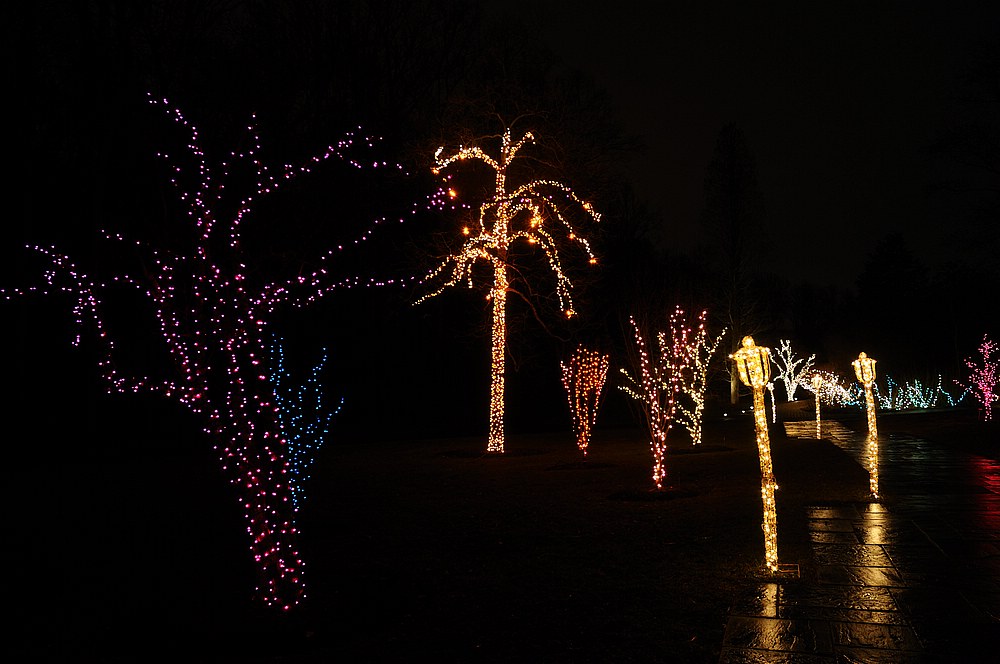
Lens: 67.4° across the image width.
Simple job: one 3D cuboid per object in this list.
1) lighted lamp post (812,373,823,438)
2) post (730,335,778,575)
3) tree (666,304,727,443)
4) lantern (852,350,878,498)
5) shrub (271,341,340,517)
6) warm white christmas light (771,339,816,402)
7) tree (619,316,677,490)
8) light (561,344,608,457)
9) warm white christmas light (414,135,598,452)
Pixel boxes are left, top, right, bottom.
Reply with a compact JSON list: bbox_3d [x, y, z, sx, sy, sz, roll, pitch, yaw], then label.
[{"bbox_3d":[10.218,2.370,24.188,0.355,2.122,0.355,0,-5,0],"label":"lighted lamp post"},{"bbox_3d":[2.314,1.088,6.762,0.361,2.101,0.343,-3,-5,0],"label":"post"},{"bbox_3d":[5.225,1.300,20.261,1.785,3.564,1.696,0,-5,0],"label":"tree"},{"bbox_3d":[5.528,1.405,11.322,0.370,2.192,0.363,-1,-5,0],"label":"lantern"},{"bbox_3d":[-2.538,1.234,9.865,0.975,2.302,0.877,0,-5,0],"label":"shrub"},{"bbox_3d":[17.556,2.334,44.956,2.881,3.898,2.593,0,-5,0],"label":"warm white christmas light"},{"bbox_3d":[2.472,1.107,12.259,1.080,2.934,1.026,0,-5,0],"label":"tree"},{"bbox_3d":[1.938,1.630,17.280,1.107,2.688,1.052,0,-5,0],"label":"light"},{"bbox_3d":[0.217,-1.123,19.419,4.771,8.515,4.294,0,-5,0],"label":"warm white christmas light"}]

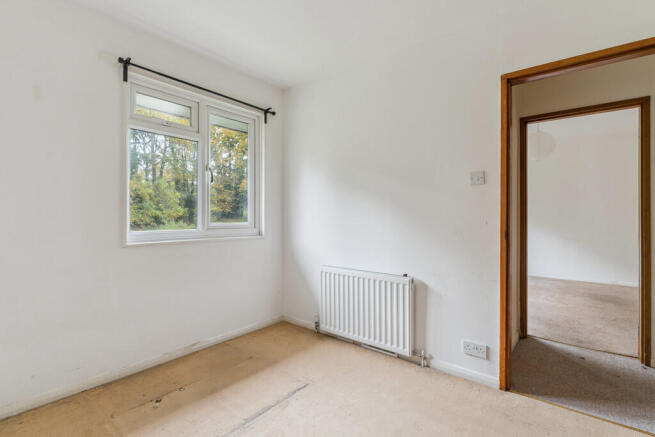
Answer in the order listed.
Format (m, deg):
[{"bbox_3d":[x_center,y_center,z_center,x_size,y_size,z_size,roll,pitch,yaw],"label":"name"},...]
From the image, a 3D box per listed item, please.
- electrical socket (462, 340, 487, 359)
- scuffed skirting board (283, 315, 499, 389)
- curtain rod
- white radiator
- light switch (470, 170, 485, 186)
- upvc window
[{"bbox_3d":[1.008,0.894,2.110,0.146,0.087,0.022,0,0,39],"label":"electrical socket"},{"bbox_3d":[0.309,1.065,2.675,2.080,0.072,0.018,0,0,39],"label":"scuffed skirting board"},{"bbox_3d":[-0.976,-1.033,2.652,0.095,0.143,1.420,0,0,39],"label":"curtain rod"},{"bbox_3d":[0.295,0.736,2.605,0.875,0.595,0.085,0,0,39],"label":"white radiator"},{"bbox_3d":[1.023,-0.275,2.102,0.087,0.087,0.014,0,0,39],"label":"light switch"},{"bbox_3d":[-1.082,-0.423,2.708,0.080,1.210,1.225,0,0,39],"label":"upvc window"}]

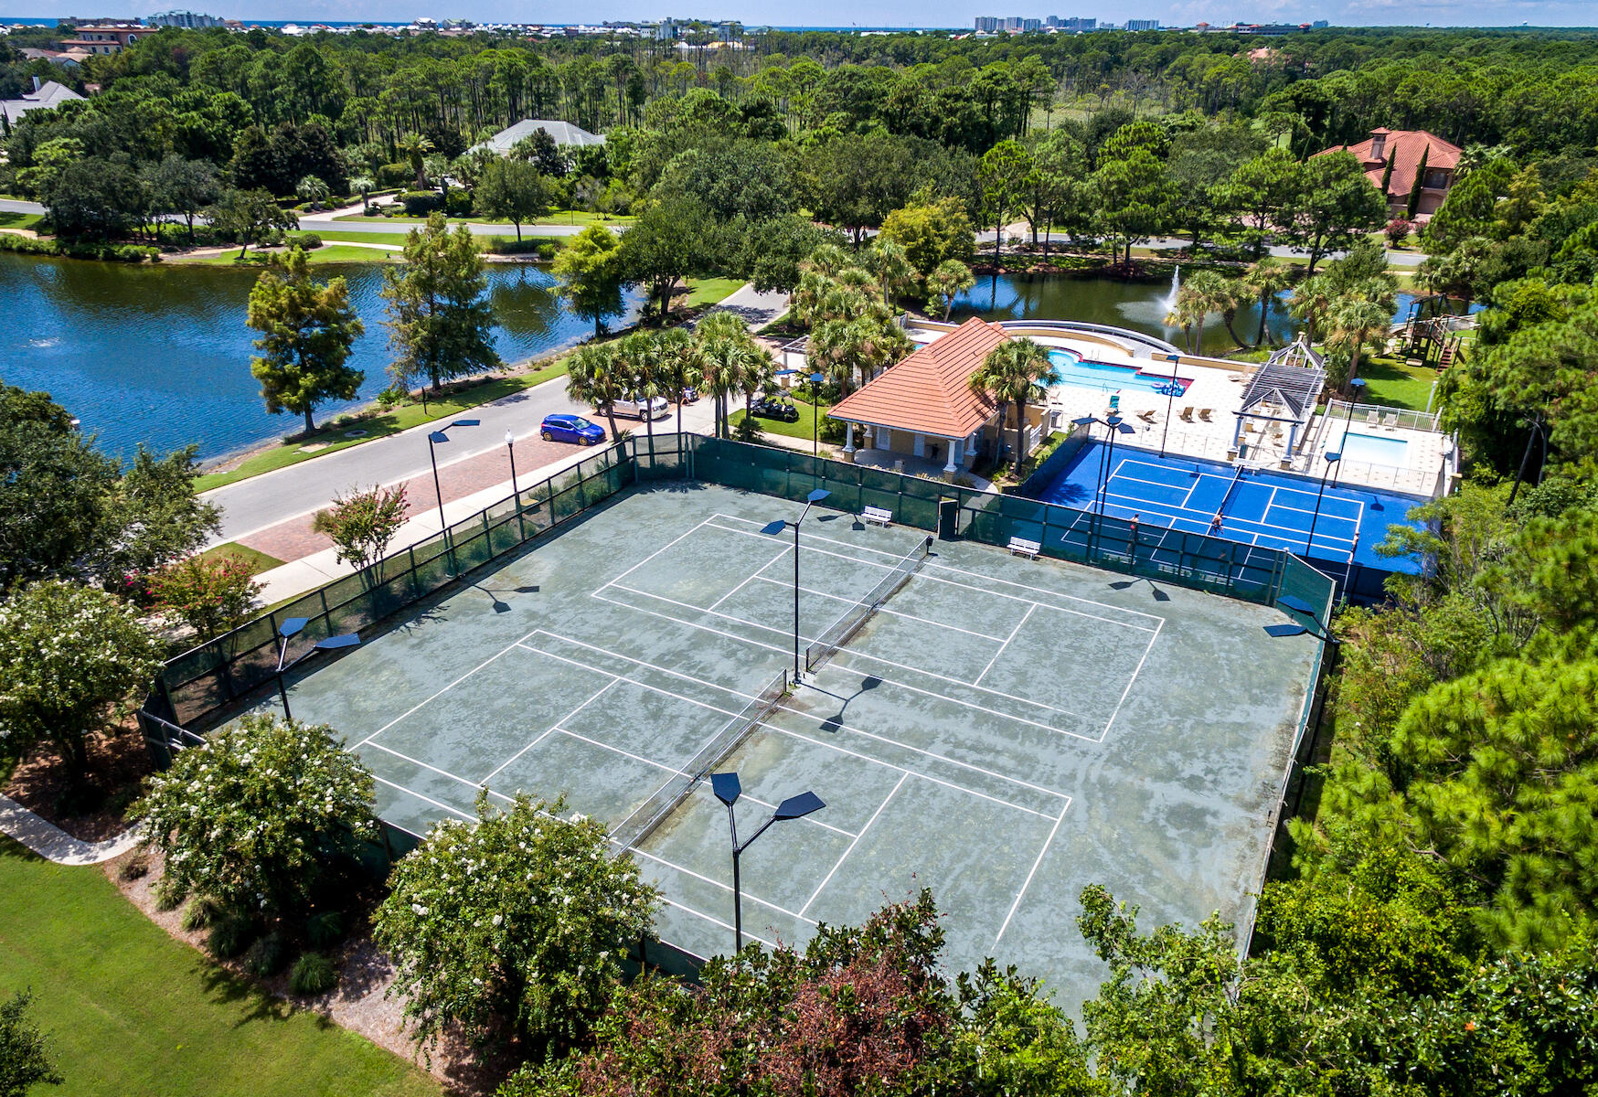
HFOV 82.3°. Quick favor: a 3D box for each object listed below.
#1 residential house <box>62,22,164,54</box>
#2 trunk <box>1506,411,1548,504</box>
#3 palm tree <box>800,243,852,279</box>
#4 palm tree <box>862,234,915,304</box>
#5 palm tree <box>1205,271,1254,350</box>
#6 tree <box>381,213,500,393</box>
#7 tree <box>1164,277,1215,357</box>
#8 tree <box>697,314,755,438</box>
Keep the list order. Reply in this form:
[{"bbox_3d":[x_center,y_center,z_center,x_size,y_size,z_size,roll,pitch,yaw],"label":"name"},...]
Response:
[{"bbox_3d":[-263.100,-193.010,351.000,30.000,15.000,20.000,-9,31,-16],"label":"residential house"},{"bbox_3d":[38.012,-3.753,48.487,0.680,7.002,0.702,18,31,29],"label":"trunk"},{"bbox_3d":[2.519,-23.933,83.004,4.300,7.100,4.300,1,26,1],"label":"palm tree"},{"bbox_3d":[8.540,-26.140,87.230,4.400,6.630,4.400,3,30,4],"label":"palm tree"},{"bbox_3d":[38.652,-21.196,81.670,4.300,6.686,4.300,14,32,22],"label":"palm tree"},{"bbox_3d":[-26.995,-18.222,68.917,8.600,13.460,8.300,-11,32,-19],"label":"tree"},{"bbox_3d":[33.024,-19.101,75.324,3.800,6.800,3.800,11,28,21],"label":"tree"},{"bbox_3d":[-4.780,-10.900,58.610,3.900,8.410,3.900,-1,30,-4],"label":"tree"}]

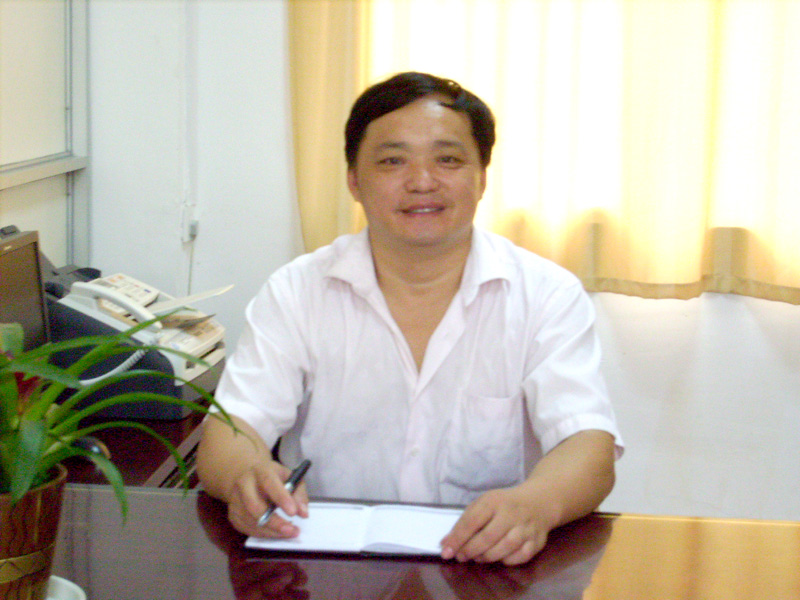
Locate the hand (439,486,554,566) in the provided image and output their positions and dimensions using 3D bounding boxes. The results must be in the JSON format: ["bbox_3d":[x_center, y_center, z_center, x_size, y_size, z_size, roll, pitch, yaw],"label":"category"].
[{"bbox_3d":[0.112,0.264,1.935,0.092,0.075,0.148,8,11,40],"label":"hand"}]

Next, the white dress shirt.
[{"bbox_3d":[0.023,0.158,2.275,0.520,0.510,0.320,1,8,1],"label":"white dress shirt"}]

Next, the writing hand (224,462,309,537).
[{"bbox_3d":[-0.161,0.243,2.015,0.085,0.088,0.125,-5,10,-33],"label":"writing hand"}]

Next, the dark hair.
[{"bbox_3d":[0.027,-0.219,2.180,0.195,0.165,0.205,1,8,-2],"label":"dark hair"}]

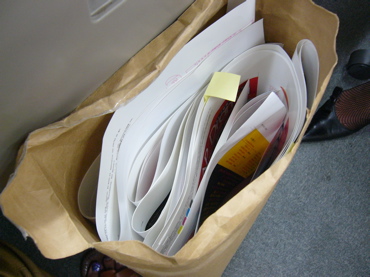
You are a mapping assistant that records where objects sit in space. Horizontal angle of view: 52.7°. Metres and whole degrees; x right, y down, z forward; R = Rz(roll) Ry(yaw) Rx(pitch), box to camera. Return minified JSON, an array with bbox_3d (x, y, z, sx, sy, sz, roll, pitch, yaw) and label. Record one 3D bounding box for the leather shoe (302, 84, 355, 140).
[{"bbox_3d":[0.348,-0.067,0.800,0.240,0.100,0.085,-26,62,-20],"label":"leather shoe"}]

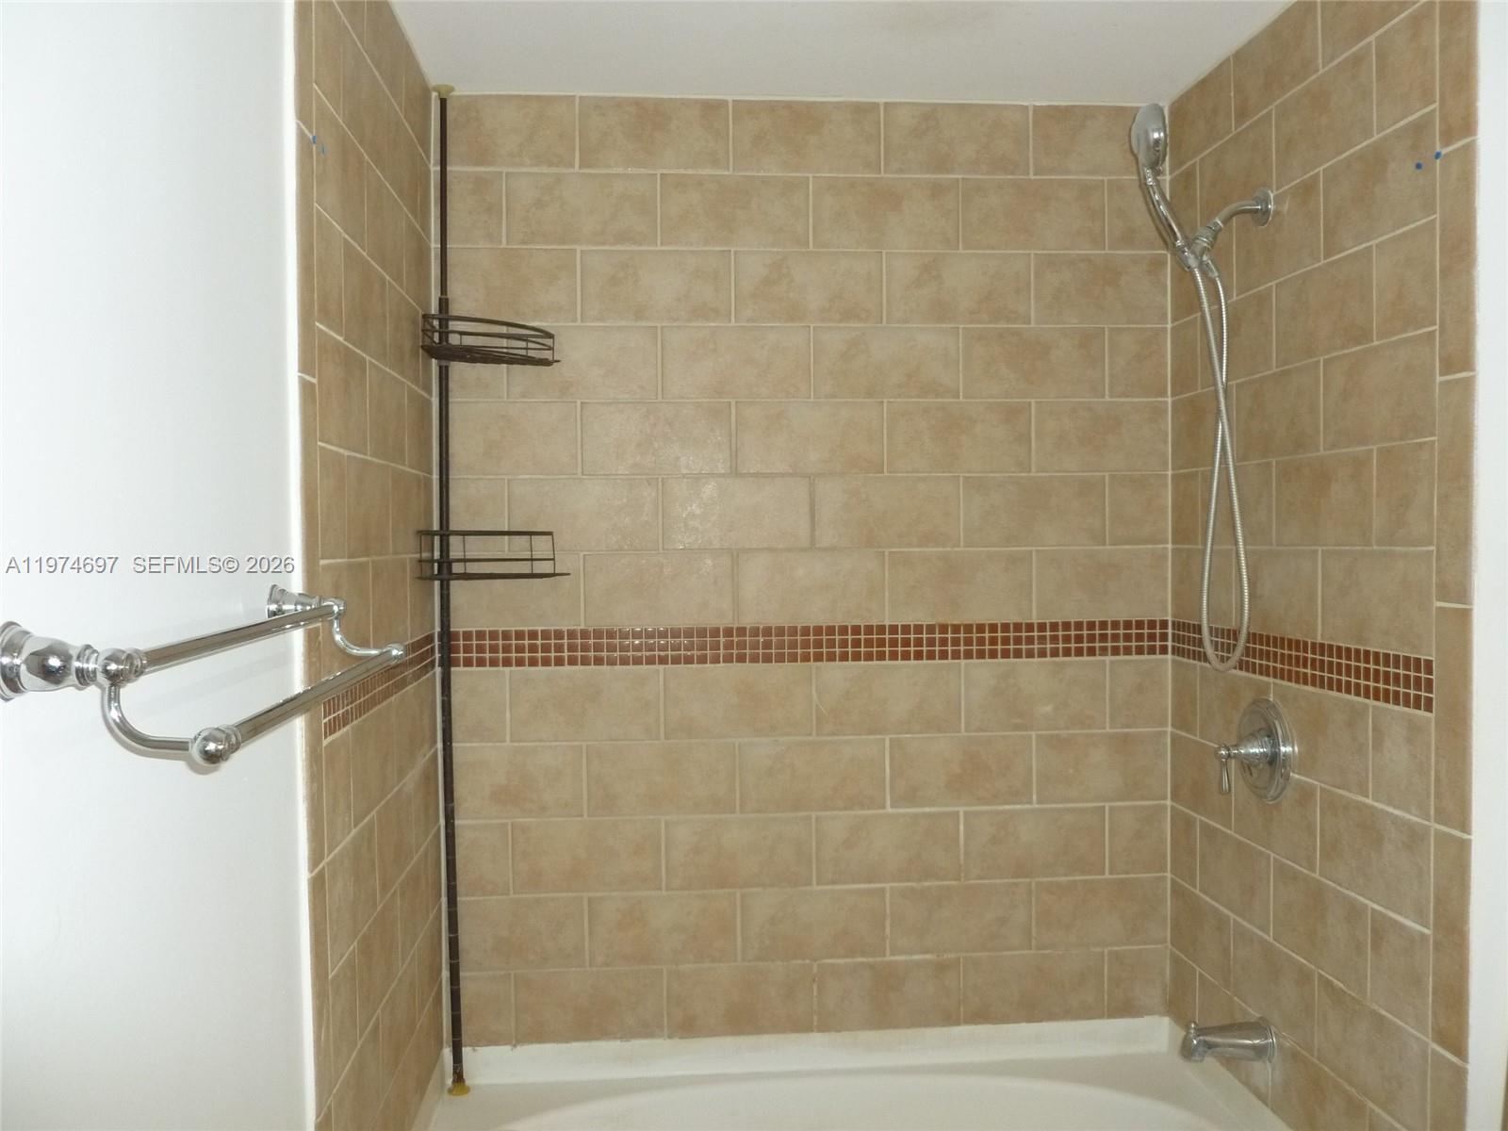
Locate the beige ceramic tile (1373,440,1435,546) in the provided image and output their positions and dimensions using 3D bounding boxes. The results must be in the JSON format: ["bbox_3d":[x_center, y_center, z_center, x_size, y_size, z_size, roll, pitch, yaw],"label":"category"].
[{"bbox_3d":[0.942,-0.100,1.760,0.010,0.148,0.144,-1,1,-5],"label":"beige ceramic tile"}]

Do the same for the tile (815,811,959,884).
[{"bbox_3d":[0.274,0.574,2.487,0.297,0.146,0.010,-1,1,-5],"label":"tile"}]

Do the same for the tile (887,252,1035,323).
[{"bbox_3d":[0.424,-0.571,2.517,0.306,0.147,0.010,-1,1,-5],"label":"tile"}]

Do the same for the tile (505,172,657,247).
[{"bbox_3d":[-0.342,-0.710,2.439,0.299,0.145,0.010,-1,1,-5],"label":"tile"}]

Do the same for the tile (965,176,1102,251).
[{"bbox_3d":[0.575,-0.724,2.515,0.303,0.148,0.010,-1,1,-5],"label":"tile"}]

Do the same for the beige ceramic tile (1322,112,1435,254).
[{"bbox_3d":[0.932,-0.559,1.823,0.010,0.148,0.293,-1,1,-5],"label":"beige ceramic tile"}]

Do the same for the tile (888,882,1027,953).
[{"bbox_3d":[0.425,0.724,2.507,0.297,0.144,0.010,-1,1,-5],"label":"tile"}]

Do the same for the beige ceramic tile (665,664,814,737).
[{"bbox_3d":[-0.031,0.279,2.484,0.302,0.146,0.010,-1,1,-5],"label":"beige ceramic tile"}]

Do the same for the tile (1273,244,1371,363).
[{"bbox_3d":[0.921,-0.409,1.970,0.010,0.149,0.298,-1,1,-5],"label":"tile"}]

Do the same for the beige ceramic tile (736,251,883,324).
[{"bbox_3d":[0.112,-0.563,2.479,0.303,0.146,0.010,-1,1,-5],"label":"beige ceramic tile"}]

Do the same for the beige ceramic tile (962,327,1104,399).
[{"bbox_3d":[0.573,-0.413,2.500,0.299,0.145,0.010,-1,1,-5],"label":"beige ceramic tile"}]

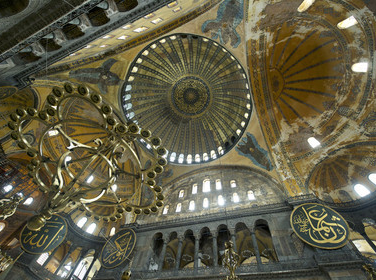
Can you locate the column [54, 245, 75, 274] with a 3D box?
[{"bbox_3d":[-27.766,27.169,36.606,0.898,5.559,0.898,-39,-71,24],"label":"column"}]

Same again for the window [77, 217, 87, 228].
[{"bbox_3d":[-27.349,21.174,42.443,0.408,2.856,1.530,-25,-66,19],"label":"window"}]

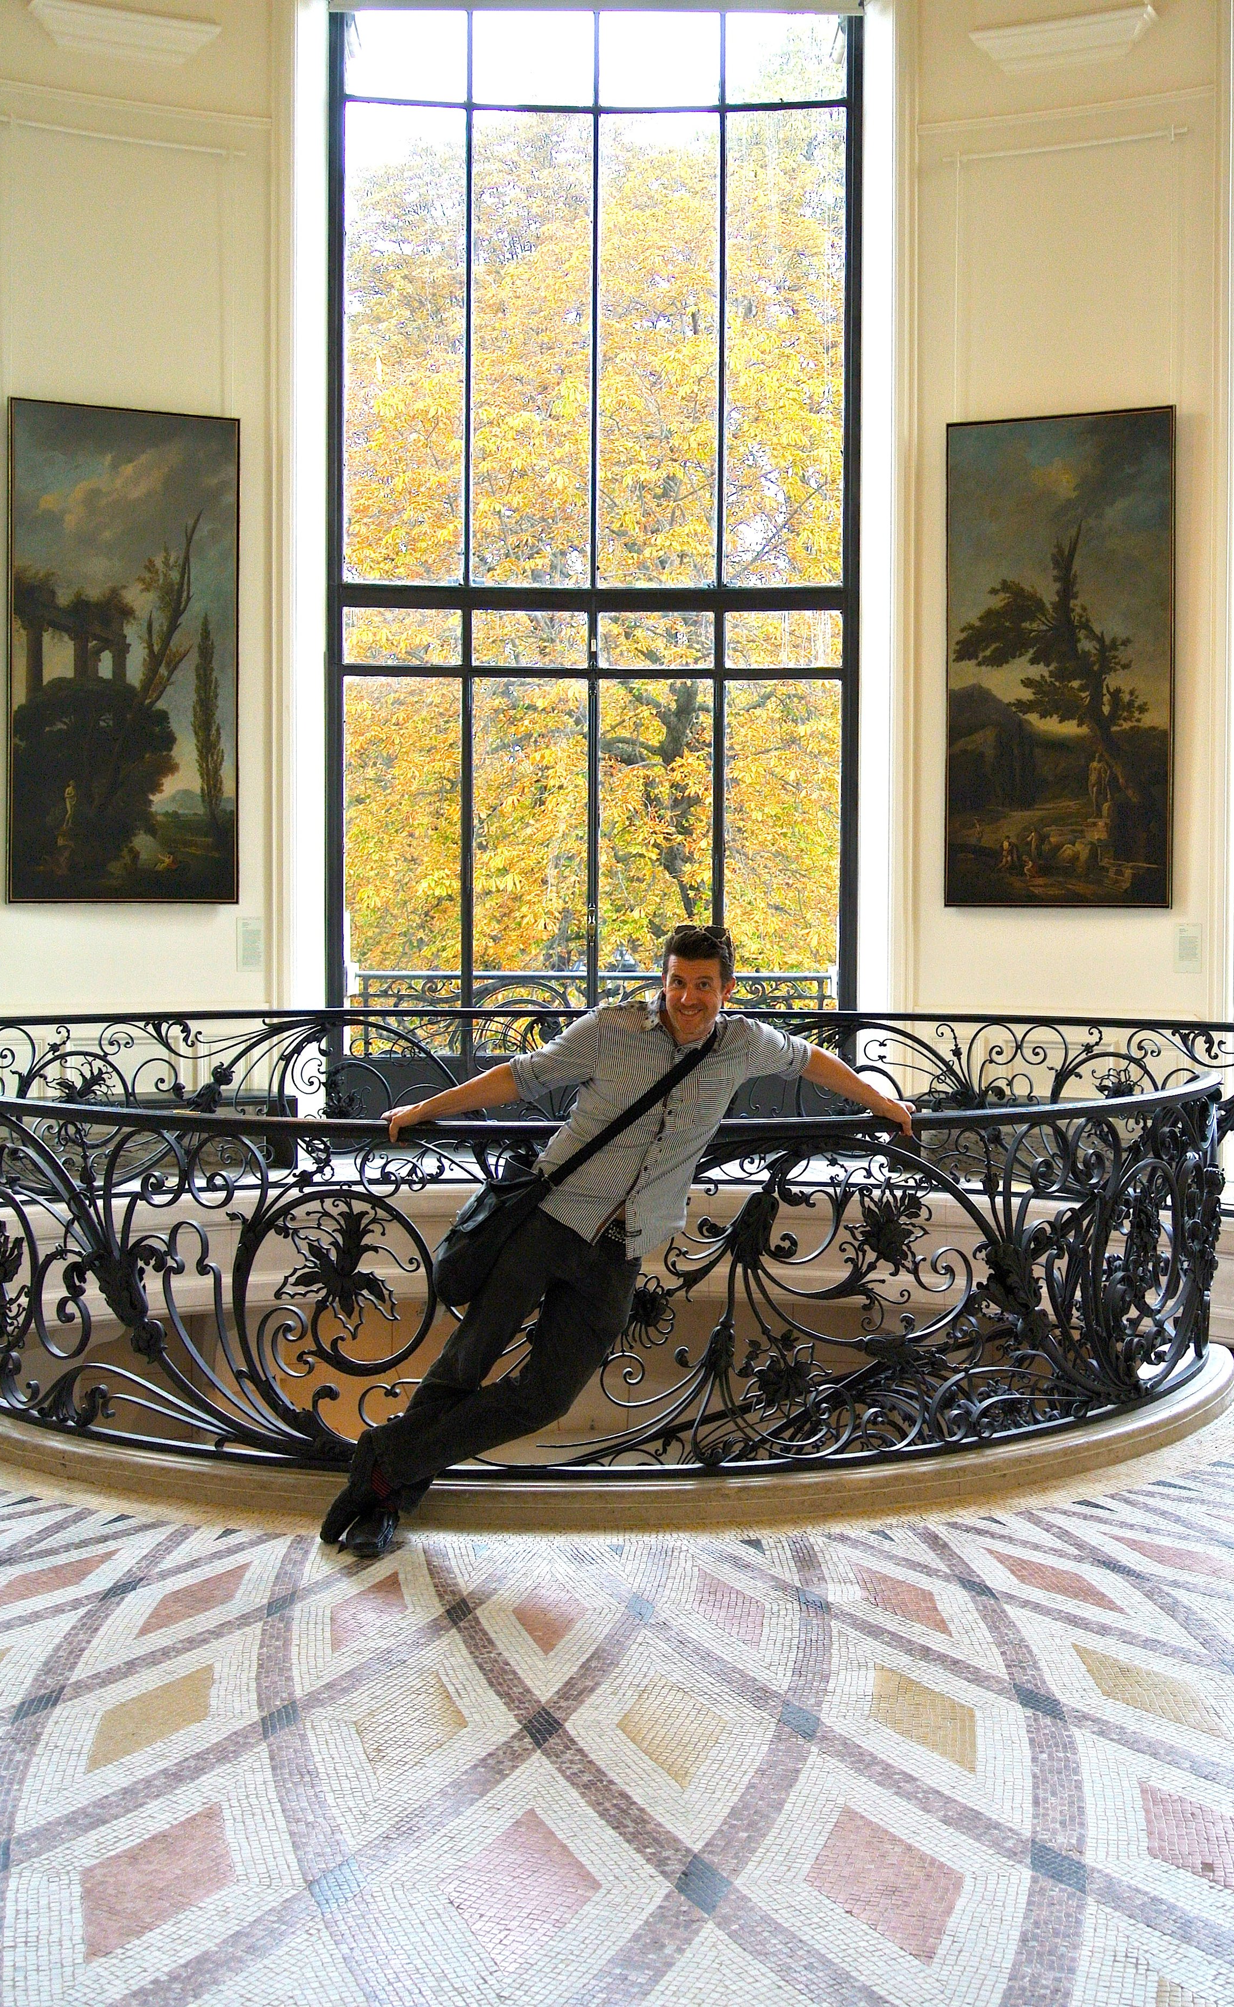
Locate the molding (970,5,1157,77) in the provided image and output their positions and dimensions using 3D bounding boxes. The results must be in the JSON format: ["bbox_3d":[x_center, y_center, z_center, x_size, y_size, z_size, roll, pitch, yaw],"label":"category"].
[{"bbox_3d":[2.600,-5.606,13.714,1.037,0.210,0.240,1,2,24],"label":"molding"}]

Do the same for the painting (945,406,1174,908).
[{"bbox_3d":[2.628,-2.028,13.962,1.351,2.912,0.070,1,2,24],"label":"painting"}]

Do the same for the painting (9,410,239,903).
[{"bbox_3d":[-2.924,-2.057,13.962,1.354,2.925,0.070,-1,2,-24],"label":"painting"}]

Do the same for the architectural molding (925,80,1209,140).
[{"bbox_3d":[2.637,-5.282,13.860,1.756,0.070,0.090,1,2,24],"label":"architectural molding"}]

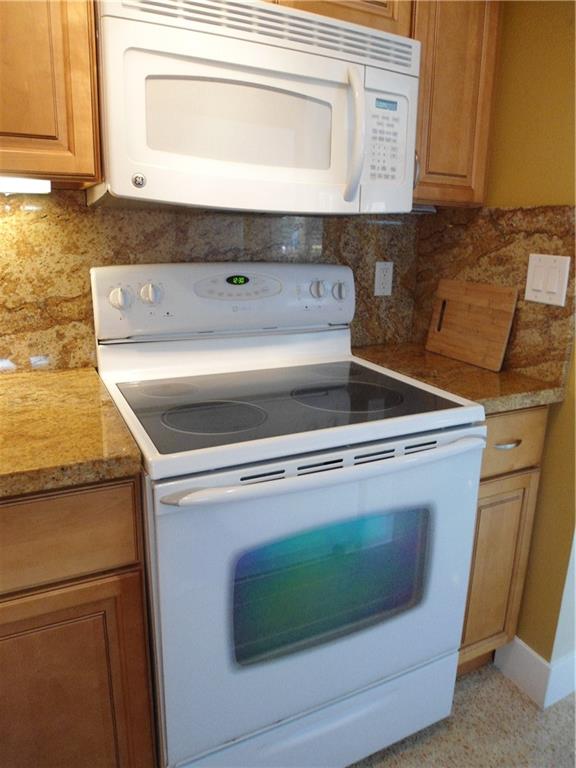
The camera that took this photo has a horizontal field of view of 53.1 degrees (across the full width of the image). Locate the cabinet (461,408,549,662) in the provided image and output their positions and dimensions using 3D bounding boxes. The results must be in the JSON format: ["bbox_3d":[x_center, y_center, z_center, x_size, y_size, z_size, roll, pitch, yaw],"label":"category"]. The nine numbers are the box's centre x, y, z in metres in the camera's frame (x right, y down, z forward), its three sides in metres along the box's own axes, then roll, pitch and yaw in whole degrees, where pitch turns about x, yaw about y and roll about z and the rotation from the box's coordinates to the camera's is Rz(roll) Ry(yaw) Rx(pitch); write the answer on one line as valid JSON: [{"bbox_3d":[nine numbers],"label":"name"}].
[{"bbox_3d":[0.418,0.399,1.786,0.260,0.880,0.602,-7,19,-24],"label":"cabinet"}]

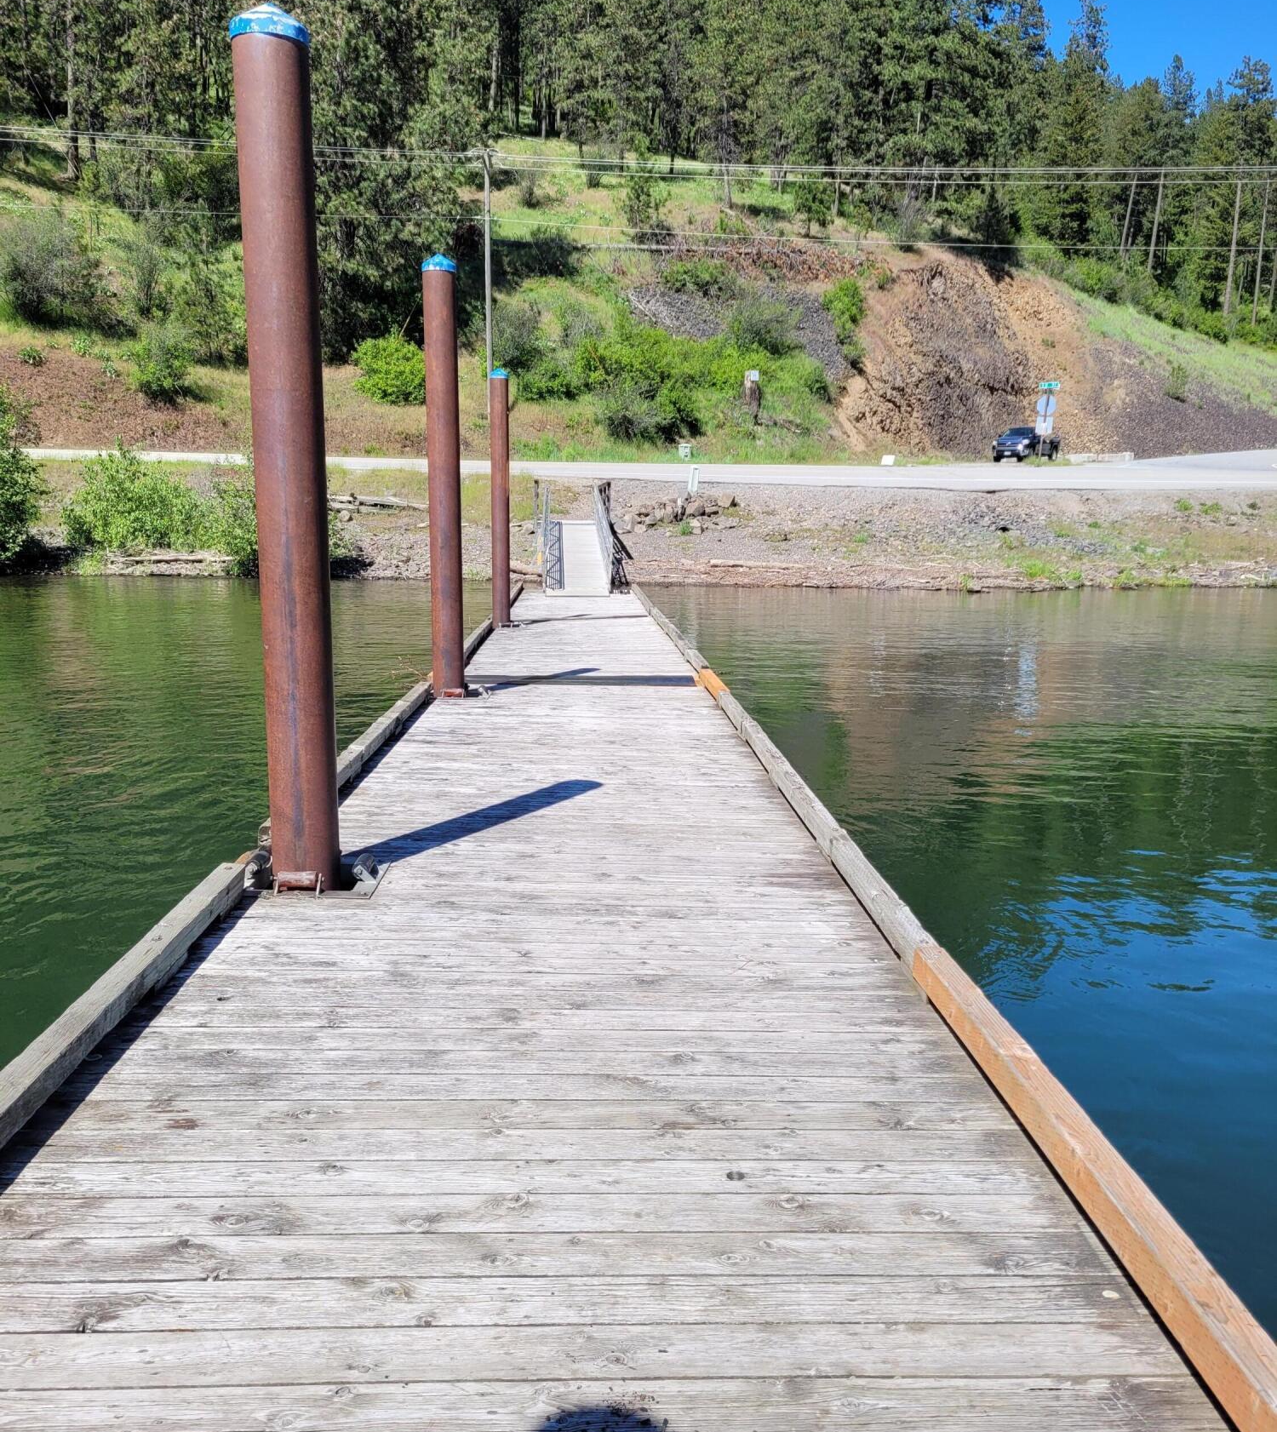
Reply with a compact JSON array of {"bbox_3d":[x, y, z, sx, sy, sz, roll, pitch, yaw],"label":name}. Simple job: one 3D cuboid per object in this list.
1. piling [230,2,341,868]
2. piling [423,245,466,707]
[{"bbox_3d":[-1.340,-0.963,4.939,0.271,3.286,0.271,0,9,-2],"label":"piling"},{"bbox_3d":[-1.611,-1.970,10.643,0.271,3.593,0.271,0,9,-2],"label":"piling"}]

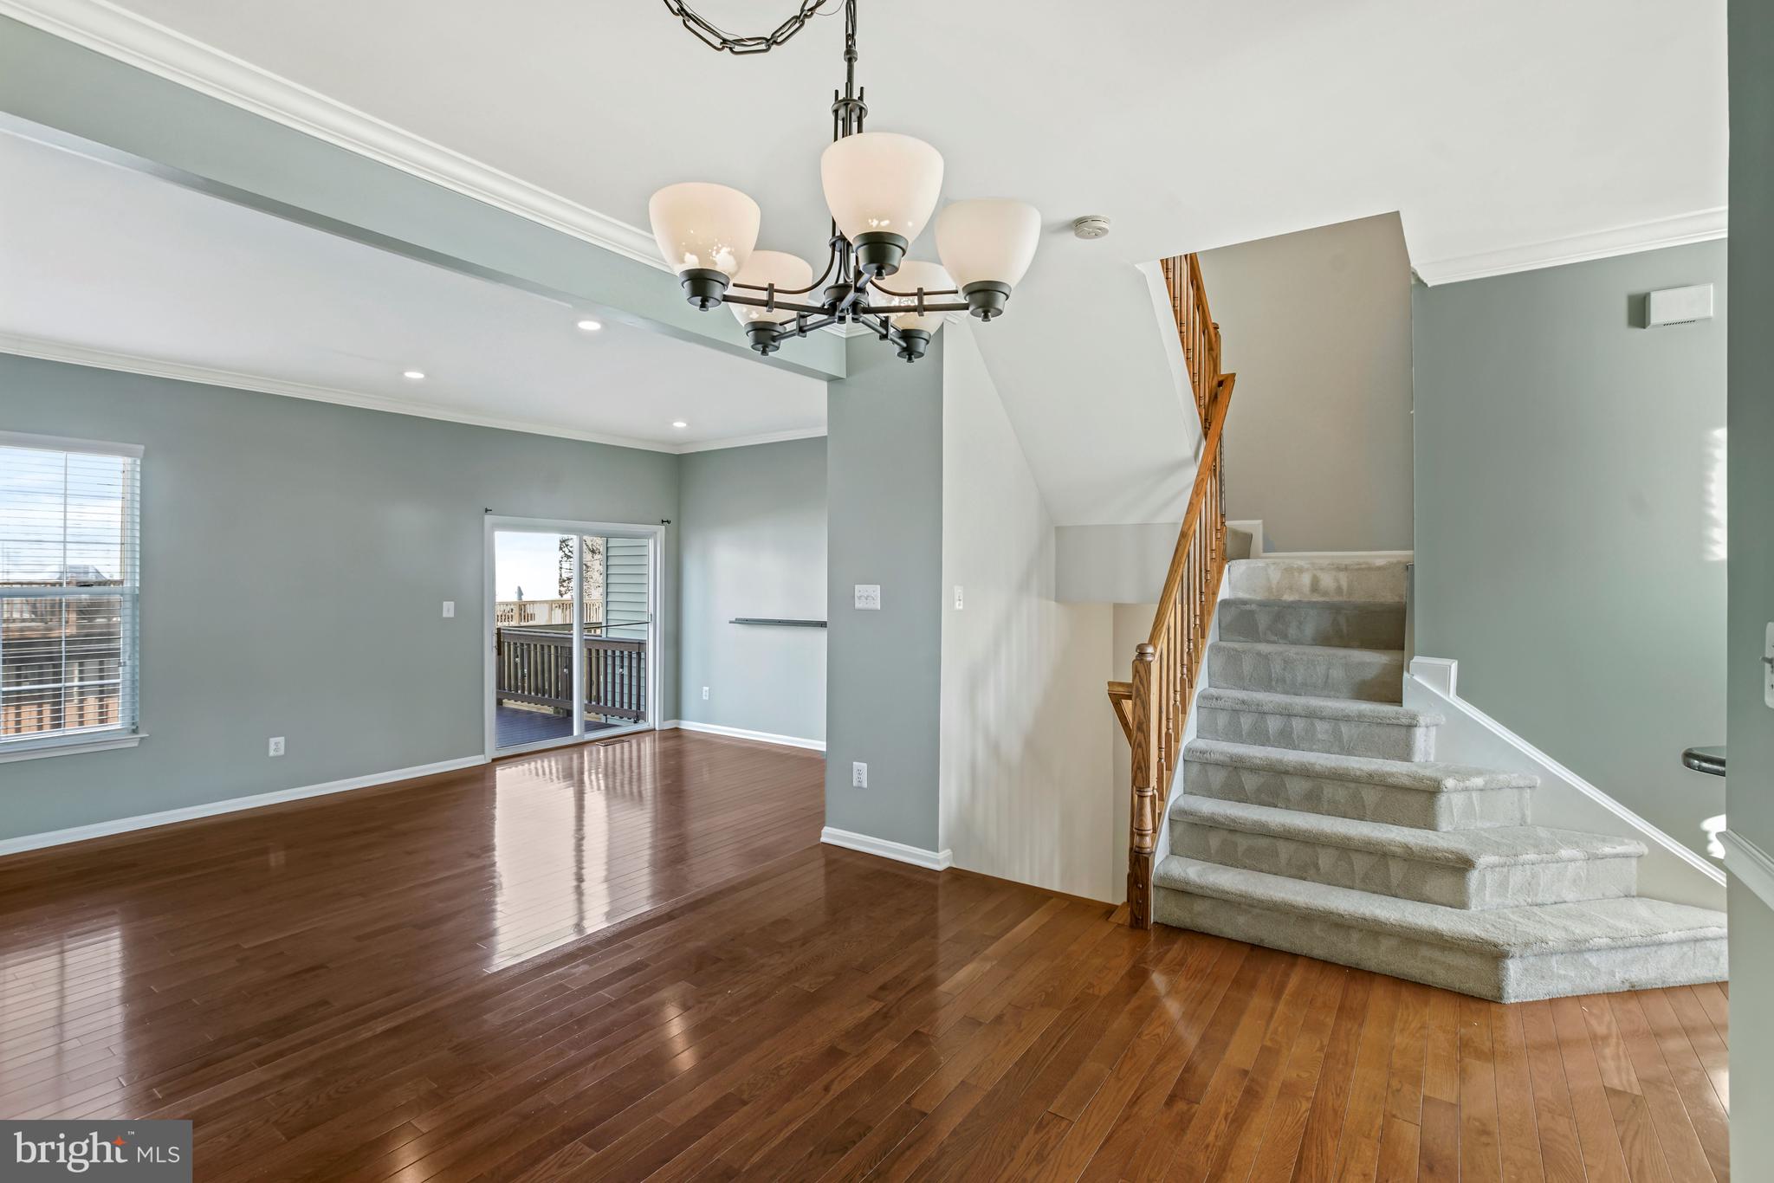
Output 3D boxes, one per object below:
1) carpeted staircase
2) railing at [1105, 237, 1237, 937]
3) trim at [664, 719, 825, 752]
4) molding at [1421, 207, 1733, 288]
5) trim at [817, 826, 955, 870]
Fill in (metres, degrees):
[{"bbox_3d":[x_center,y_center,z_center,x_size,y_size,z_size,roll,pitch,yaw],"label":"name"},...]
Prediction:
[{"bbox_3d":[2.314,0.619,3.365,1.922,1.541,1.498,0,1,35],"label":"carpeted staircase"},{"bbox_3d":[1.474,-0.211,3.951,0.202,3.197,1.642,0,1,35],"label":"railing"},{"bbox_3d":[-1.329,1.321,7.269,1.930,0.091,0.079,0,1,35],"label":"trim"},{"bbox_3d":[2.643,-1.333,3.070,0.994,0.097,0.079,0,1,35],"label":"molding"},{"bbox_3d":[-0.020,1.345,4.193,0.792,0.098,0.112,0,1,35],"label":"trim"}]

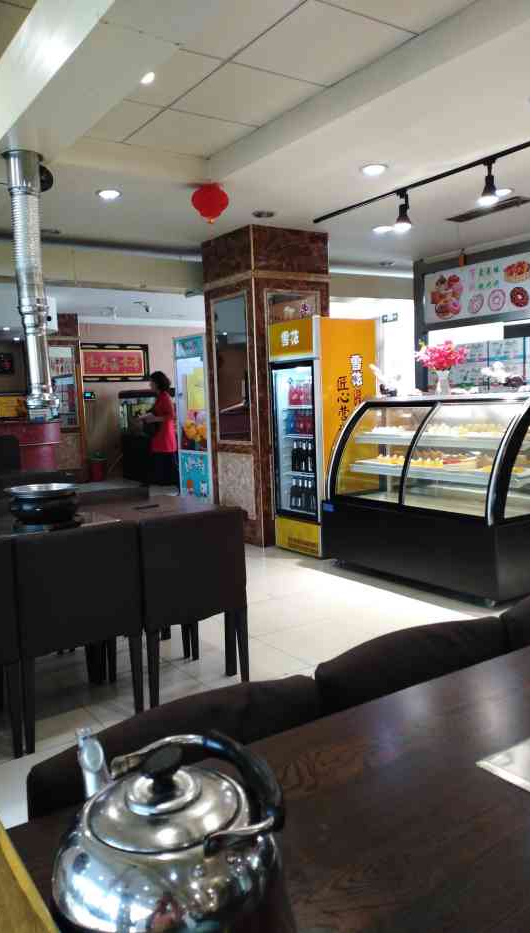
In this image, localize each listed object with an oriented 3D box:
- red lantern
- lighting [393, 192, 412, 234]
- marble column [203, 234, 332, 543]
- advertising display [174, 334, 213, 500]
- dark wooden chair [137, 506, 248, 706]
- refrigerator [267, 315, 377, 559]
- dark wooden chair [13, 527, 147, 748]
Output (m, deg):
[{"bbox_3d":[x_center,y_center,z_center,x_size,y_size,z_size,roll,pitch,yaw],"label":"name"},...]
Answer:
[{"bbox_3d":[-0.346,-1.668,4.444,0.236,0.260,0.236,-2,7,0],"label":"red lantern"},{"bbox_3d":[0.956,-1.759,4.871,0.120,0.285,0.120,-7,8,-34],"label":"lighting"},{"bbox_3d":[0.048,-0.703,6.433,0.835,2.700,0.795,-7,8,-34],"label":"marble column"},{"bbox_3d":[-0.458,-0.357,7.127,0.600,1.900,0.650,-7,8,-34],"label":"advertising display"},{"bbox_3d":[-0.435,0.605,3.323,0.515,0.850,0.530,-7,8,-34],"label":"dark wooden chair"},{"bbox_3d":[0.507,-0.253,5.902,0.680,1.890,0.590,-7,8,-34],"label":"refrigerator"},{"bbox_3d":[-0.864,0.657,3.029,0.520,0.850,0.530,-7,8,-34],"label":"dark wooden chair"}]

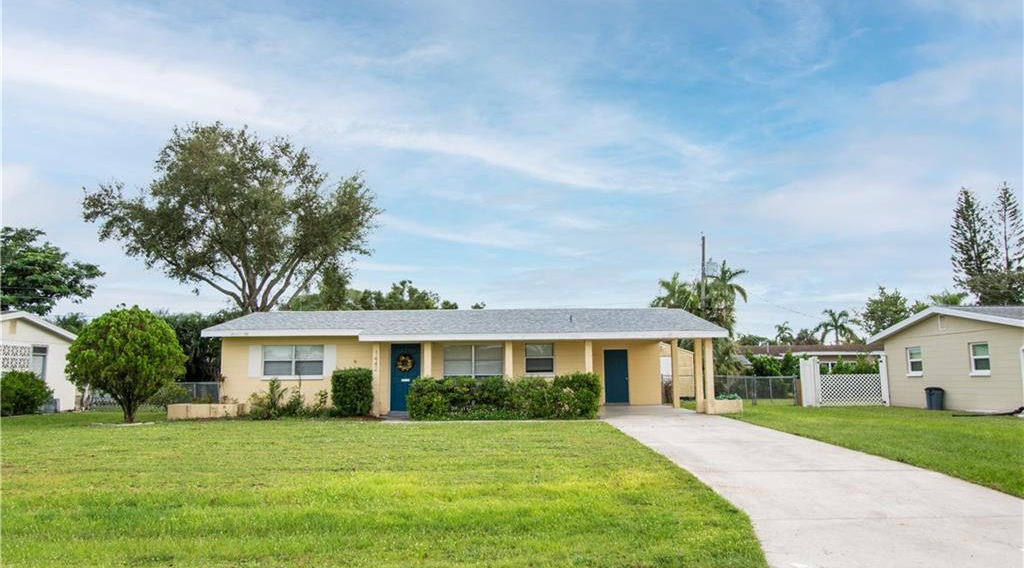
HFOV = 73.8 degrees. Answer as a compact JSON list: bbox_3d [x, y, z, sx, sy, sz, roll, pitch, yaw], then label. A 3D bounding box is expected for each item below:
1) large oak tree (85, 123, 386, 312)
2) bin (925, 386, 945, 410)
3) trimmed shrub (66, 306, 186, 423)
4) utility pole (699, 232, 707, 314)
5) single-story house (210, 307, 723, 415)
[{"bbox_3d":[-14.360,-1.171,35.287,14.300,13.960,13.800,-1,-7,0],"label":"large oak tree"},{"bbox_3d":[13.753,3.730,22.198,0.570,0.710,0.560,-1,-7,0],"label":"bin"},{"bbox_3d":[-10.901,2.282,19.272,3.000,3.270,3.000,-1,-7,0],"label":"trimmed shrub"},{"bbox_3d":[11.229,1.569,39.816,0.320,9.041,0.320,-1,-7,0],"label":"utility pole"},{"bbox_3d":[-1.507,2.617,23.842,15.317,3.511,9.244,-1,-7,0],"label":"single-story house"}]

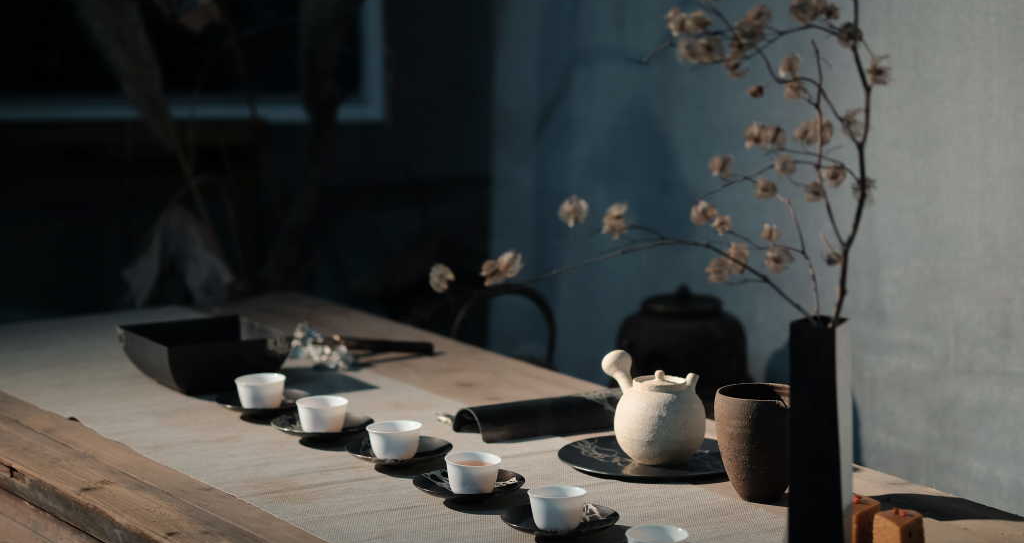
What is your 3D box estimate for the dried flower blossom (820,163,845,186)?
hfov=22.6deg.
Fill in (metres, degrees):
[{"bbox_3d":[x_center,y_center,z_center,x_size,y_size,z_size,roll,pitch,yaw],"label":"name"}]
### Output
[{"bbox_3d":[0.283,-0.086,2.260,0.022,0.020,0.019,1,10,7],"label":"dried flower blossom"}]

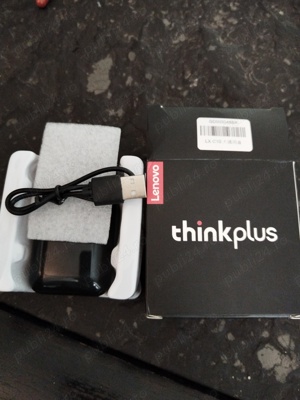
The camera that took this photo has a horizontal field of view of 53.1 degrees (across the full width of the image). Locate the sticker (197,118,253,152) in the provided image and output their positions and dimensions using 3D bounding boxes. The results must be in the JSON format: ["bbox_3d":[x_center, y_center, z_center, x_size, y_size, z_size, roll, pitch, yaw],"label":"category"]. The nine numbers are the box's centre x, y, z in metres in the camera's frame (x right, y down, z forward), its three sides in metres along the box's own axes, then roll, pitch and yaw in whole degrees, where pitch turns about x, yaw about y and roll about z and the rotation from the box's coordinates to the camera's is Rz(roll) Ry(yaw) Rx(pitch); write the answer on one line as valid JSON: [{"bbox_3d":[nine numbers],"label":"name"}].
[{"bbox_3d":[0.042,-0.036,0.168,0.031,0.001,0.021,2,75,1],"label":"sticker"}]

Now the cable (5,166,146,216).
[{"bbox_3d":[-0.041,-0.005,0.164,0.075,0.011,0.021,-6,80,-1],"label":"cable"}]

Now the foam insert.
[{"bbox_3d":[-0.041,-0.010,0.169,0.043,0.003,0.067,5,80,1],"label":"foam insert"}]

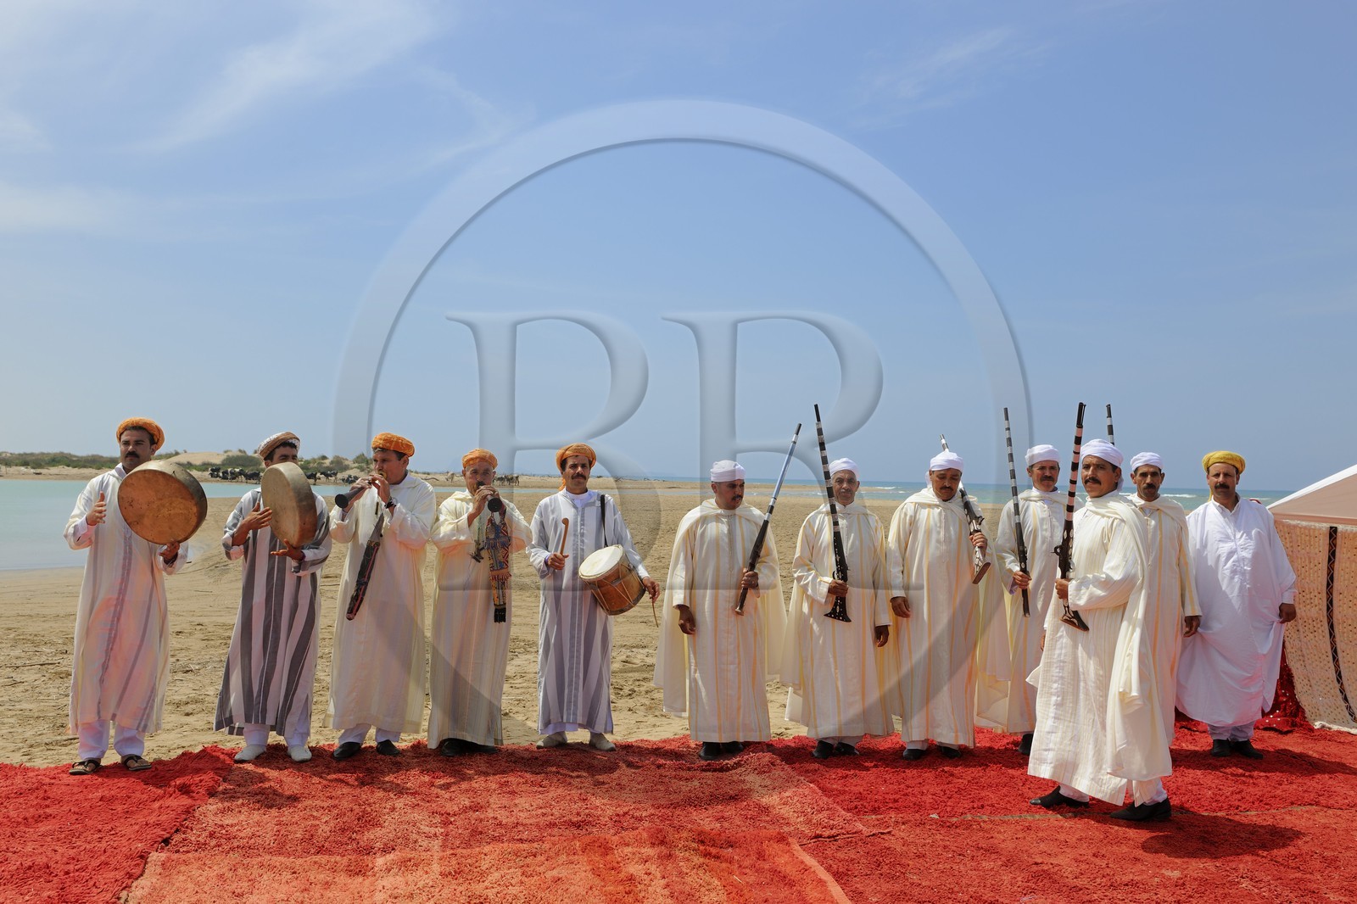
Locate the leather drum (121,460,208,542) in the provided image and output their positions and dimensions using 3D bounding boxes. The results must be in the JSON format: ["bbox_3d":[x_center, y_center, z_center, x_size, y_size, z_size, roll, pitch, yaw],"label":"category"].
[{"bbox_3d":[-2.513,0.249,5.700,0.400,0.400,0.115,1,22,7],"label":"leather drum"}]

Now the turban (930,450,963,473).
[{"bbox_3d":[1.540,0.055,6.720,0.195,0.130,0.220,1,8,5],"label":"turban"}]

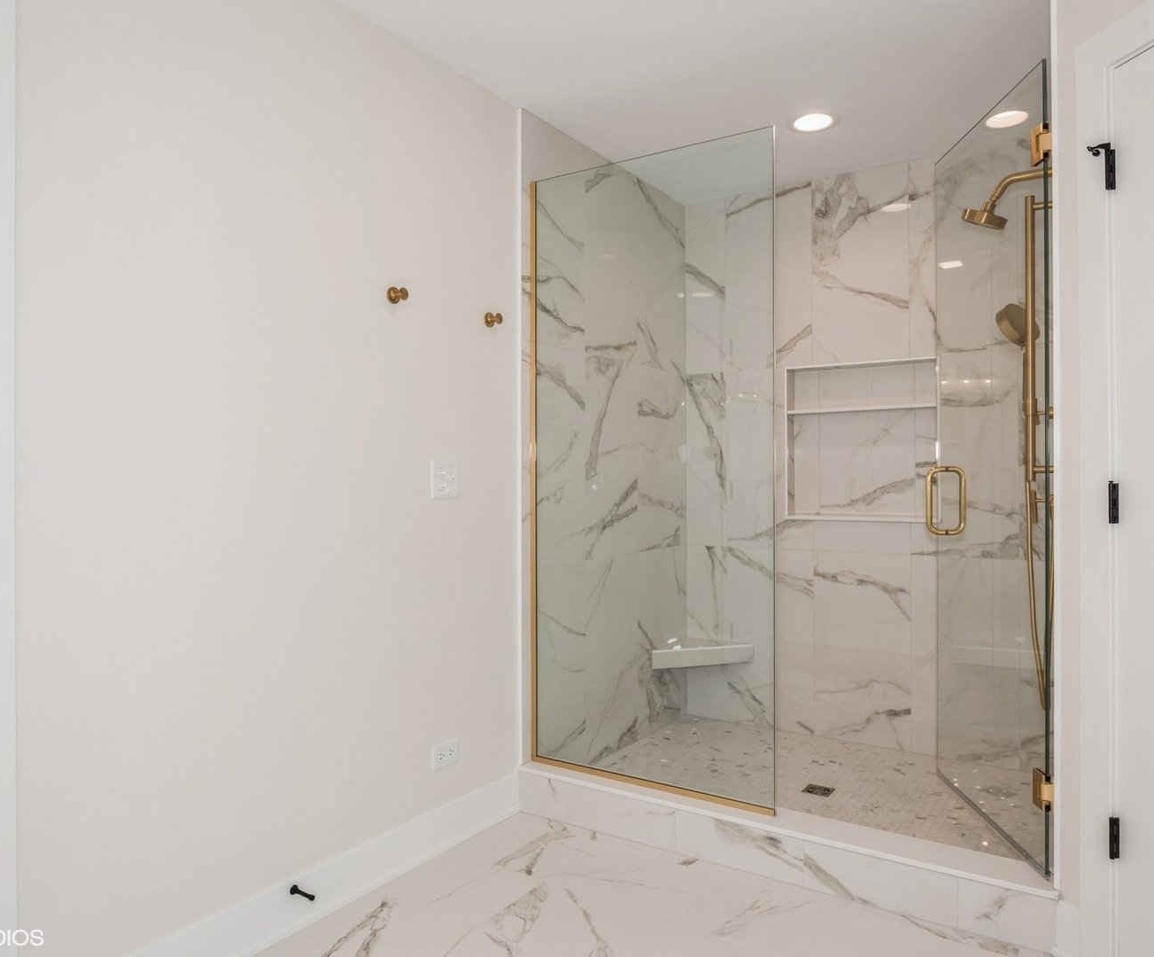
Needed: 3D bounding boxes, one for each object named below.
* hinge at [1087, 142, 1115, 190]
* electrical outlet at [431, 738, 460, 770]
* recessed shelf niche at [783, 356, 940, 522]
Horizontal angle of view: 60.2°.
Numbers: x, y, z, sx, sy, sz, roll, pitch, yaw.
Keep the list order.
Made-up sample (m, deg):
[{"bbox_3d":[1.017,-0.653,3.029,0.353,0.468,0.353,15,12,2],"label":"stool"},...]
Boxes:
[{"bbox_3d":[1.138,-0.678,2.165,0.038,0.102,0.045,0,0,-10],"label":"hinge"},{"bbox_3d":[-0.392,0.821,2.963,0.008,0.071,0.117,0,0,30],"label":"electrical outlet"},{"bbox_3d":[1.162,-0.146,4.050,0.630,0.632,0.095,0,0,36],"label":"recessed shelf niche"}]

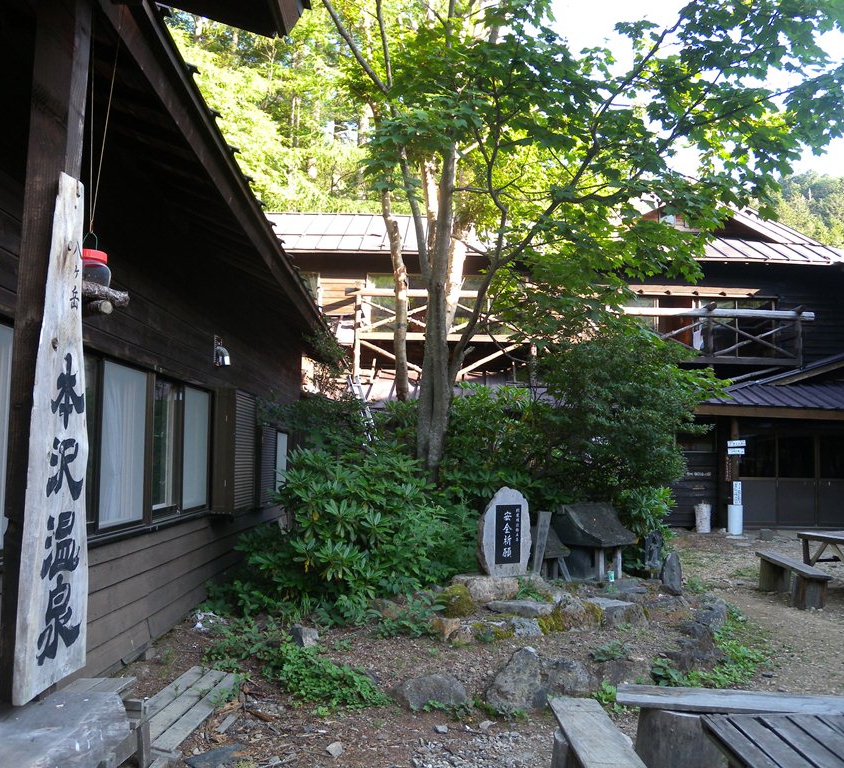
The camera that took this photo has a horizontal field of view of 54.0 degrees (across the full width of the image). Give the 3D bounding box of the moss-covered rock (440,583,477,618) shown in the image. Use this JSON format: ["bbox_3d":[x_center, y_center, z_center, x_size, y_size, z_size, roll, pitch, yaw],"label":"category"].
[{"bbox_3d":[0.324,1.921,7.349,0.330,0.310,0.320,0,-6,0],"label":"moss-covered rock"}]

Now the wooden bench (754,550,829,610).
[{"bbox_3d":[4.374,2.336,9.822,0.270,0.420,2.350,-1,-6,9],"label":"wooden bench"}]

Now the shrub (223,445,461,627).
[{"bbox_3d":[-0.773,1.551,8.591,2.350,1.680,1.850,0,-6,0],"label":"shrub"}]

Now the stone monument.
[{"bbox_3d":[0.787,1.398,7.852,0.480,0.840,0.200,-2,-6,18],"label":"stone monument"}]

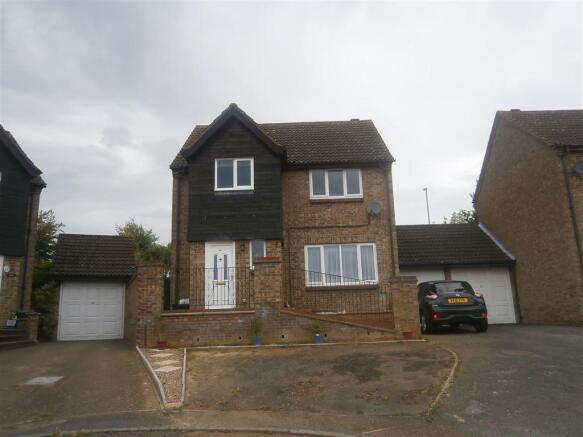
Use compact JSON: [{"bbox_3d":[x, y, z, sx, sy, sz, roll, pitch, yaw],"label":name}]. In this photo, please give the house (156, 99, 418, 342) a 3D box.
[{"bbox_3d":[-0.224,-0.137,17.307,7.600,8.100,8.000,-2,-11,0],"label":"house"}]

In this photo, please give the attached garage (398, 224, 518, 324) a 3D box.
[{"bbox_3d":[5.875,2.350,18.868,4.800,4.150,5.700,-2,-11,-1],"label":"attached garage"}]

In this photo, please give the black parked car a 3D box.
[{"bbox_3d":[4.514,2.658,13.616,1.770,1.570,4.130,-2,-11,1],"label":"black parked car"}]

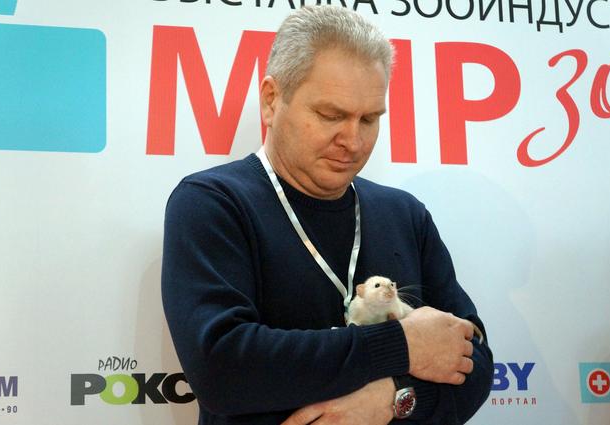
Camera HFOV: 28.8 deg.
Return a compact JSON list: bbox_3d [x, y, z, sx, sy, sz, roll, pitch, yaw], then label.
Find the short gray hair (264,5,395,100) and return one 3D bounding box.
[{"bbox_3d":[0.036,-0.207,1.730,0.176,0.180,0.200,0,24,-28],"label":"short gray hair"}]

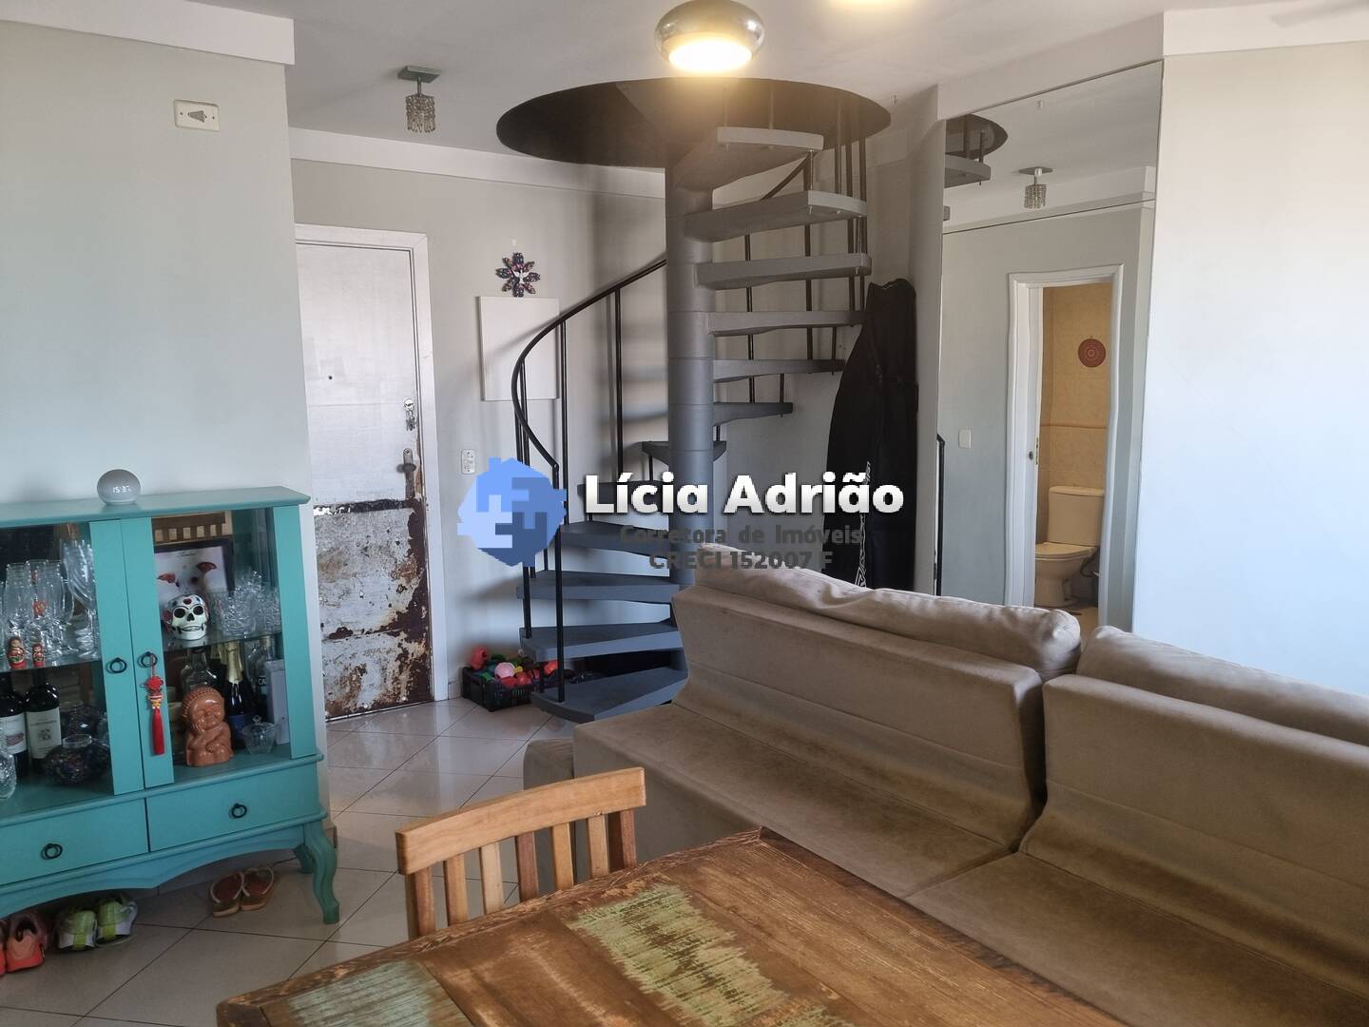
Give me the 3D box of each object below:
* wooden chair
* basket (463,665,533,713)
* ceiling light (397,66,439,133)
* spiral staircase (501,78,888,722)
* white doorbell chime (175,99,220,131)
[{"bbox_3d":[-0.119,0.893,1.511,0.420,0.860,0.460,-6,9,-34],"label":"wooden chair"},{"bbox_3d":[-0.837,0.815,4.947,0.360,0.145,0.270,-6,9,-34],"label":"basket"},{"bbox_3d":[-0.917,-1.423,3.559,0.113,0.206,0.113,-6,9,-34],"label":"ceiling light"},{"bbox_3d":[0.042,-0.397,4.618,1.580,2.640,1.580,-1,7,0],"label":"spiral staircase"},{"bbox_3d":[-1.395,-1.139,2.947,0.118,0.075,0.012,-6,9,-34],"label":"white doorbell chime"}]

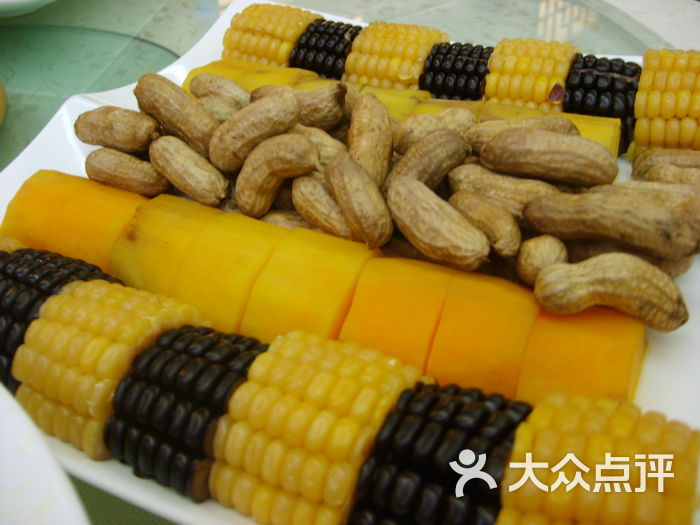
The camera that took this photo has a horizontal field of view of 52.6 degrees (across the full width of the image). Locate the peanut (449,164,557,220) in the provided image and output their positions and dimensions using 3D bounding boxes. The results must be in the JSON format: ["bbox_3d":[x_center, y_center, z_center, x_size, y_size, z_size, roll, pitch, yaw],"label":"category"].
[{"bbox_3d":[0.054,-0.026,0.254,0.039,0.013,0.013,19,47,19],"label":"peanut"}]

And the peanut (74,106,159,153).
[{"bbox_3d":[-0.099,-0.056,0.301,0.038,0.014,0.015,7,43,12],"label":"peanut"}]

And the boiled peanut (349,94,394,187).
[{"bbox_3d":[0.009,-0.048,0.273,0.016,0.016,0.041,-3,65,-3],"label":"boiled peanut"}]

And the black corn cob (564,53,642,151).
[{"bbox_3d":[0.115,-0.073,0.327,0.030,0.041,0.041,12,40,15],"label":"black corn cob"}]

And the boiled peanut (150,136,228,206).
[{"bbox_3d":[-0.064,-0.036,0.282,0.036,0.013,0.013,37,52,9],"label":"boiled peanut"}]

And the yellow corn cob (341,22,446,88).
[{"bbox_3d":[0.022,-0.089,0.335,0.040,0.043,0.043,14,45,14],"label":"yellow corn cob"}]

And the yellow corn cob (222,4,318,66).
[{"bbox_3d":[-0.032,-0.091,0.315,0.035,0.040,0.040,12,45,17],"label":"yellow corn cob"}]

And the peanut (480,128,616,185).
[{"bbox_3d":[0.072,-0.037,0.255,0.049,0.018,0.018,9,39,5],"label":"peanut"}]

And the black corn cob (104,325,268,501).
[{"bbox_3d":[-0.038,0.039,0.185,0.028,0.041,0.041,14,41,19],"label":"black corn cob"}]

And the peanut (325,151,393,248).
[{"bbox_3d":[0.002,-0.021,0.239,0.016,0.015,0.040,-15,62,-18],"label":"peanut"}]

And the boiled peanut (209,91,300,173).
[{"bbox_3d":[-0.036,-0.053,0.276,0.044,0.015,0.015,-42,53,-18],"label":"boiled peanut"}]

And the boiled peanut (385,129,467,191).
[{"bbox_3d":[0.028,-0.034,0.255,0.037,0.017,0.018,-31,46,-18],"label":"boiled peanut"}]

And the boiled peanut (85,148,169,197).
[{"bbox_3d":[-0.087,-0.035,0.277,0.041,0.013,0.013,18,47,21],"label":"boiled peanut"}]

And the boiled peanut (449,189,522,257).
[{"bbox_3d":[0.048,-0.014,0.256,0.012,0.012,0.029,-34,68,-31],"label":"boiled peanut"}]

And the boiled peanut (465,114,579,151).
[{"bbox_3d":[0.067,-0.050,0.274,0.044,0.013,0.013,-5,42,-2],"label":"boiled peanut"}]

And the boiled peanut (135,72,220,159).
[{"bbox_3d":[-0.072,-0.061,0.293,0.043,0.015,0.015,43,55,10],"label":"boiled peanut"}]

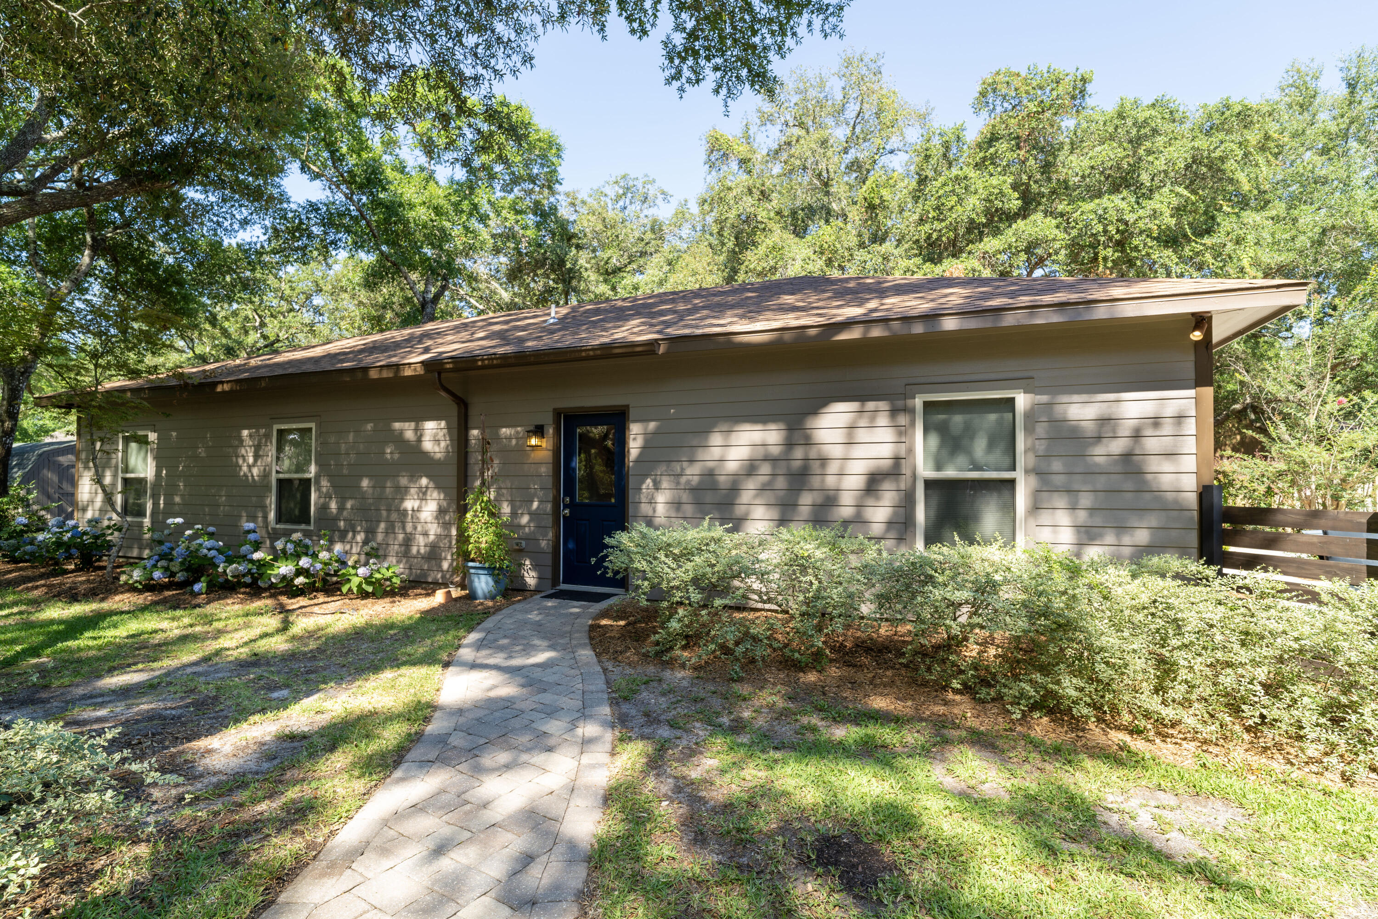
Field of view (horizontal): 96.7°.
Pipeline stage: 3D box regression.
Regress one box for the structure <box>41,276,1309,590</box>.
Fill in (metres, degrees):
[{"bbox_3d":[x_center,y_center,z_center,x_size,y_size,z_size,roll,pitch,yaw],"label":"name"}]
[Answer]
[{"bbox_3d":[-1.873,-0.644,11.792,17.270,4.810,9.000,-1,-2,22],"label":"structure"}]

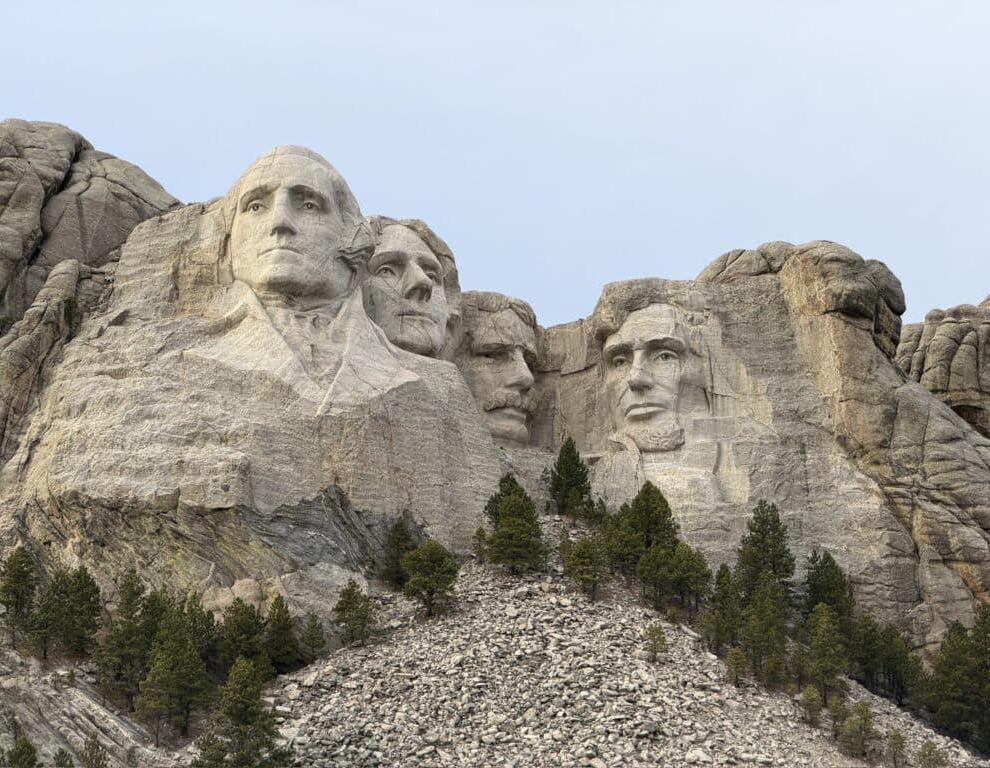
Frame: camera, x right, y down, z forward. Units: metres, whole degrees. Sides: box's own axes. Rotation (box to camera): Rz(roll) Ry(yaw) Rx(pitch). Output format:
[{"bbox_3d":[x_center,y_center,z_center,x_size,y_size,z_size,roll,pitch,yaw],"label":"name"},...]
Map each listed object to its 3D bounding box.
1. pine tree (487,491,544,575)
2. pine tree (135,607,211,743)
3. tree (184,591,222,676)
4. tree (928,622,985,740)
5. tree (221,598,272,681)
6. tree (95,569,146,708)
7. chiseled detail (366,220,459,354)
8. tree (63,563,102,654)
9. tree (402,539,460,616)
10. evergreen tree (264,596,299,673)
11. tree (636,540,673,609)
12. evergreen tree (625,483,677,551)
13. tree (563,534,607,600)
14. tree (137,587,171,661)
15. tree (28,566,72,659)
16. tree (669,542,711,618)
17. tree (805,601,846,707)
[{"bbox_3d":[2.320,16.980,336.230,6.340,9.520,6.340,0,-15,0],"label":"pine tree"},{"bbox_3d":[-32.930,29.890,304.830,7.780,14.140,7.780,0,-15,0],"label":"pine tree"},{"bbox_3d":[-31.050,26.780,315.200,4.030,9.280,4.030,0,-15,0],"label":"tree"},{"bbox_3d":[49.080,31.920,317.710,6.200,13.210,6.200,0,-15,0],"label":"tree"},{"bbox_3d":[-26.290,27.170,314.150,5.290,8.920,5.290,0,-15,0],"label":"tree"},{"bbox_3d":[-38.890,26.720,309.890,5.410,14.630,5.410,0,-15,0],"label":"tree"},{"bbox_3d":[-10.263,-12.005,368.000,11.500,17.000,10.000,9,-18,-29],"label":"chiseled detail"},{"bbox_3d":[-45.149,24.840,323.000,4.367,10.024,4.367,0,-16,0],"label":"tree"},{"bbox_3d":[-7.040,21.190,324.130,6.330,8.700,6.330,0,-15,0],"label":"tree"},{"bbox_3d":[-22.840,27.060,319.090,4.080,8.410,4.080,0,-15,0],"label":"evergreen tree"},{"bbox_3d":[18.176,21.573,335.000,4.530,7.855,4.530,0,-16,0],"label":"tree"},{"bbox_3d":[17.996,15.825,338.000,6.170,9.323,6.170,0,-16,0],"label":"evergreen tree"},{"bbox_3d":[10.279,20.842,336.000,4.998,7.646,4.998,0,-16,0],"label":"tree"},{"bbox_3d":[-35.820,25.950,314.170,4.020,9.040,4.020,0,-15,0],"label":"tree"},{"bbox_3d":[-48.384,24.872,322.000,5.007,10.214,5.007,0,-16,0],"label":"tree"},{"bbox_3d":[22.007,22.120,333.000,4.728,8.726,4.728,0,-16,0],"label":"tree"},{"bbox_3d":[35.968,29.261,320.000,4.760,11.475,4.760,0,-16,0],"label":"tree"}]

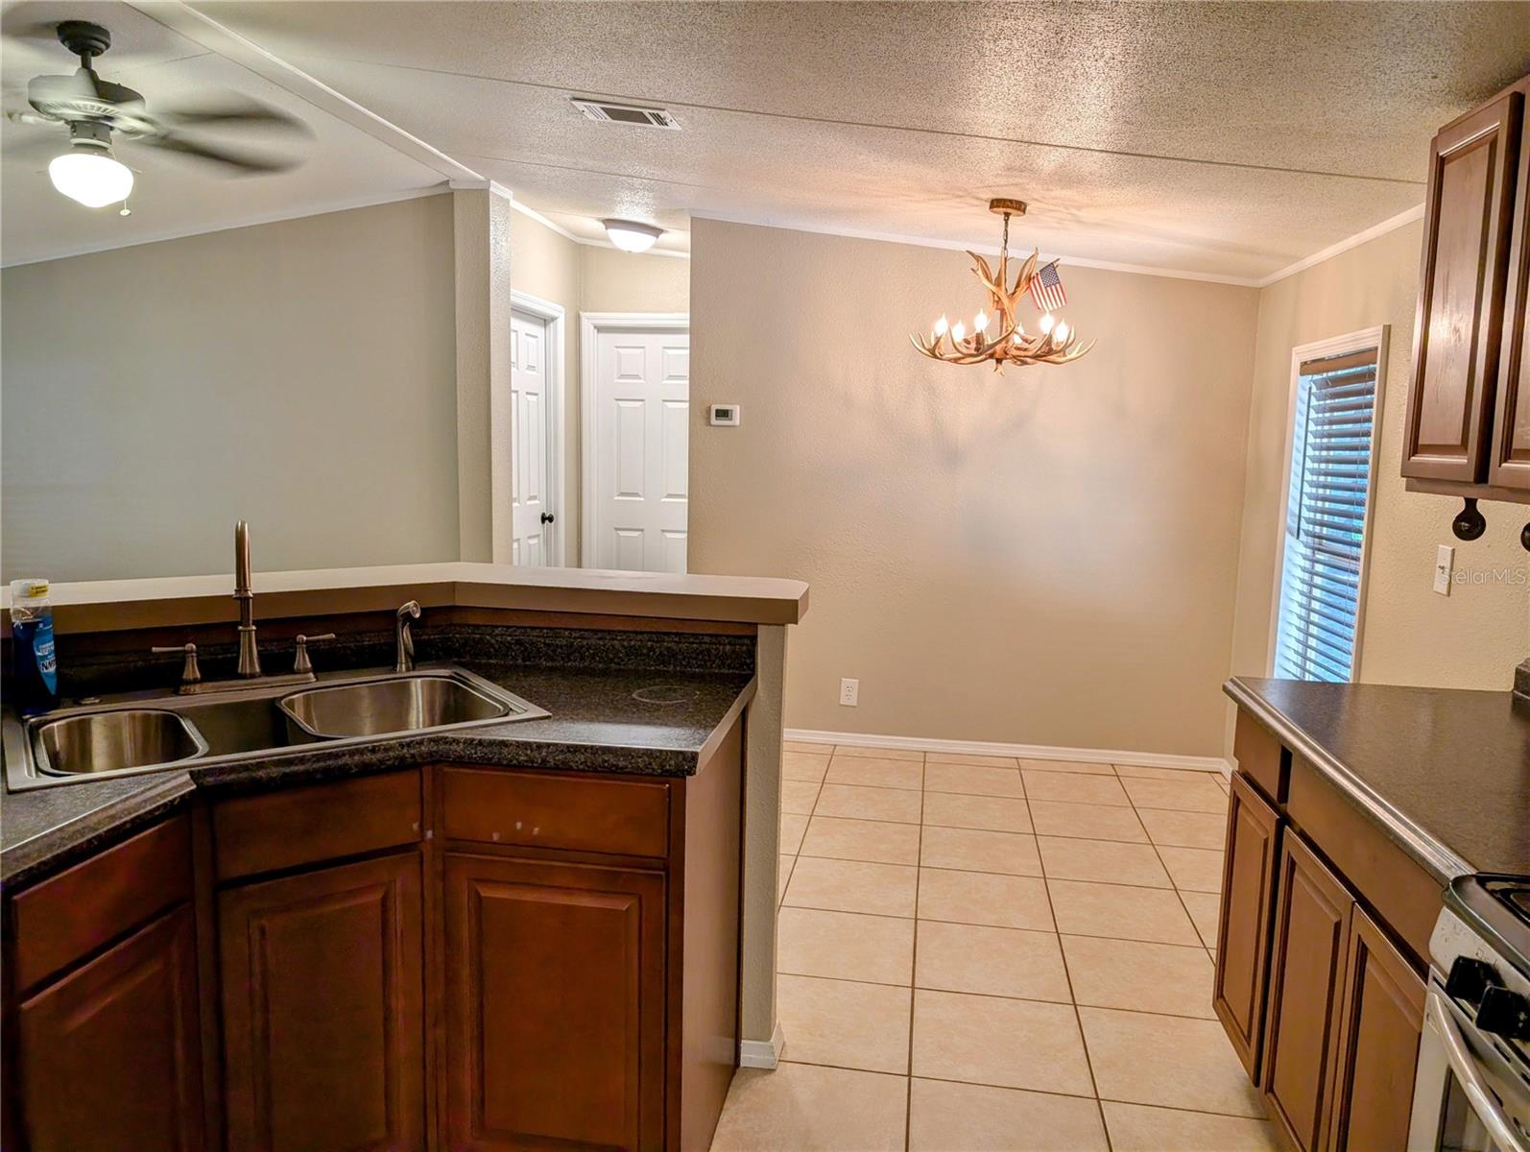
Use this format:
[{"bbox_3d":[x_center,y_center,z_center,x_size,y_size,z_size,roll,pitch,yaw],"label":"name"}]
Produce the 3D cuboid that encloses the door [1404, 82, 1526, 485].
[{"bbox_3d":[1.378,-0.543,2.115,0.028,0.710,0.320,2,7,9],"label":"door"}]

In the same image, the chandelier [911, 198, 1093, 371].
[{"bbox_3d":[0.847,-1.018,3.775,0.650,0.595,0.650,3,7,9],"label":"chandelier"}]

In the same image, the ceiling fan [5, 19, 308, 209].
[{"bbox_3d":[-1.907,-1.292,2.998,1.240,0.495,1.240,3,7,9],"label":"ceiling fan"}]

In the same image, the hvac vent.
[{"bbox_3d":[-0.422,-1.429,3.285,0.302,0.014,0.200,10,8,8],"label":"hvac vent"}]

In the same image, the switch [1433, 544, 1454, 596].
[{"bbox_3d":[1.746,-0.014,2.734,0.012,0.118,0.072,3,7,9],"label":"switch"}]

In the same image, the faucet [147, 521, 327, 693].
[{"bbox_3d":[-0.981,0.061,2.029,0.335,0.335,0.255,-3,9,-32],"label":"faucet"}]

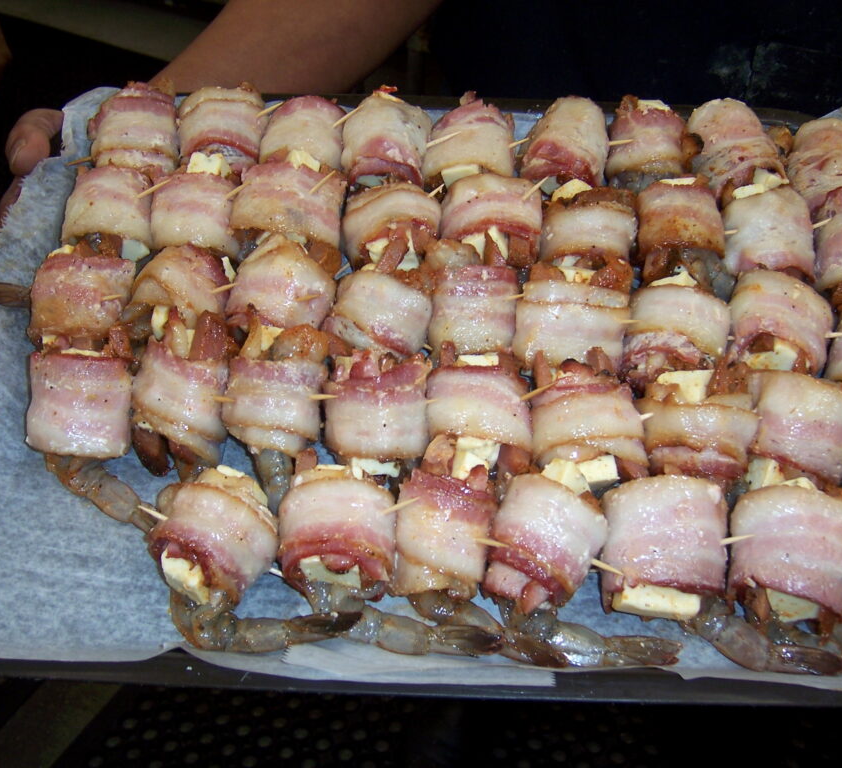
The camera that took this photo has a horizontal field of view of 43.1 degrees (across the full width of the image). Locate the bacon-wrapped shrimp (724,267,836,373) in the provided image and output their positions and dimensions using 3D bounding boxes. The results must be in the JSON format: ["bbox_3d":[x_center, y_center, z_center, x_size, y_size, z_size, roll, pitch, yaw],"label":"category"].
[{"bbox_3d":[0.183,-0.028,0.543,0.050,0.040,0.046,6,64,1],"label":"bacon-wrapped shrimp"}]

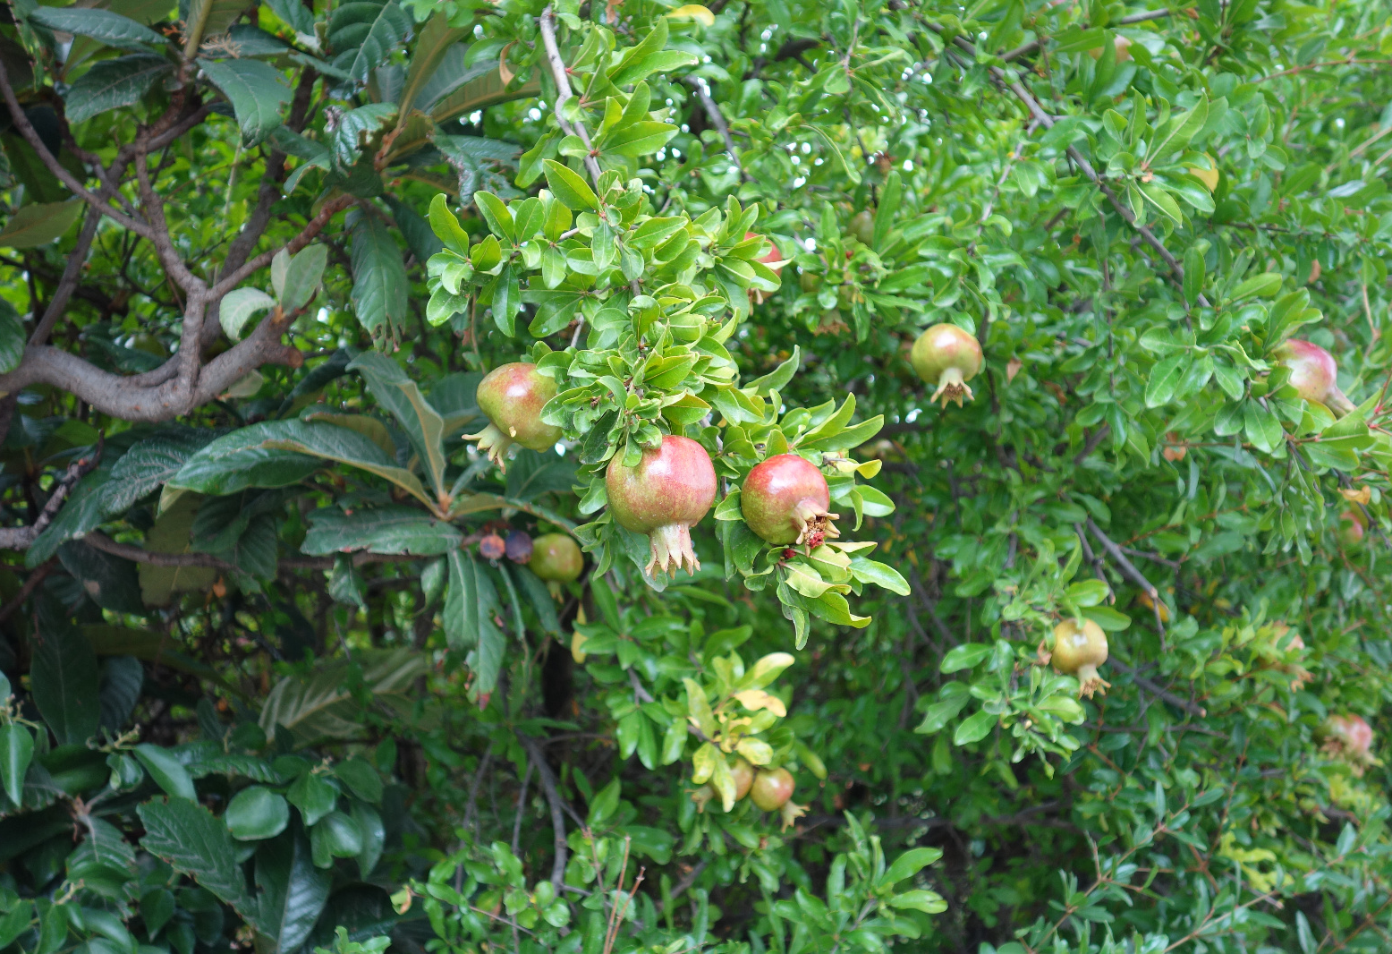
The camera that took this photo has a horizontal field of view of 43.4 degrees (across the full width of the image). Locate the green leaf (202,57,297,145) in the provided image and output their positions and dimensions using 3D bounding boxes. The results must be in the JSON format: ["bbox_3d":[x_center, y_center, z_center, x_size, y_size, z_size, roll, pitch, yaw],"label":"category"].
[{"bbox_3d":[-0.413,-0.343,1.600,0.068,0.133,0.031,-9,-37,-34],"label":"green leaf"}]

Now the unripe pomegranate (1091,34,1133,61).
[{"bbox_3d":[0.511,-0.520,2.150,0.058,0.058,0.058,0,0,0],"label":"unripe pomegranate"}]

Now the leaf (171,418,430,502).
[{"bbox_3d":[-0.341,-0.014,1.500,0.235,0.075,0.085,0,0,-9],"label":"leaf"}]

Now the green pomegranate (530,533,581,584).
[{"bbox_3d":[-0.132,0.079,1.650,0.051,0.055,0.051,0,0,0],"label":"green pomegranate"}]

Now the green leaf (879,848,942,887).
[{"bbox_3d":[0.185,0.334,1.500,0.062,0.022,0.012,-27,-25,6],"label":"green leaf"}]

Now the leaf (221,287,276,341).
[{"bbox_3d":[-0.410,-0.149,1.600,0.050,0.049,0.032,0,0,0],"label":"leaf"}]

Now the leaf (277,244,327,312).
[{"bbox_3d":[-0.360,-0.181,1.600,0.031,0.073,0.012,32,-6,-2],"label":"leaf"}]

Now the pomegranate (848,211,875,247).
[{"bbox_3d":[0.183,-0.270,1.900,0.034,0.042,0.034,0,0,0],"label":"pomegranate"}]

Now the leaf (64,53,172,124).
[{"bbox_3d":[-0.545,-0.365,1.650,0.118,0.022,0.055,-28,45,-17],"label":"leaf"}]

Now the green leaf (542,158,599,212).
[{"bbox_3d":[-0.093,-0.217,1.300,0.026,0.058,0.009,-49,0,-32],"label":"green leaf"}]

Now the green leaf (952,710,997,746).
[{"bbox_3d":[0.279,0.251,1.750,0.055,0.009,0.025,-37,51,-17],"label":"green leaf"}]

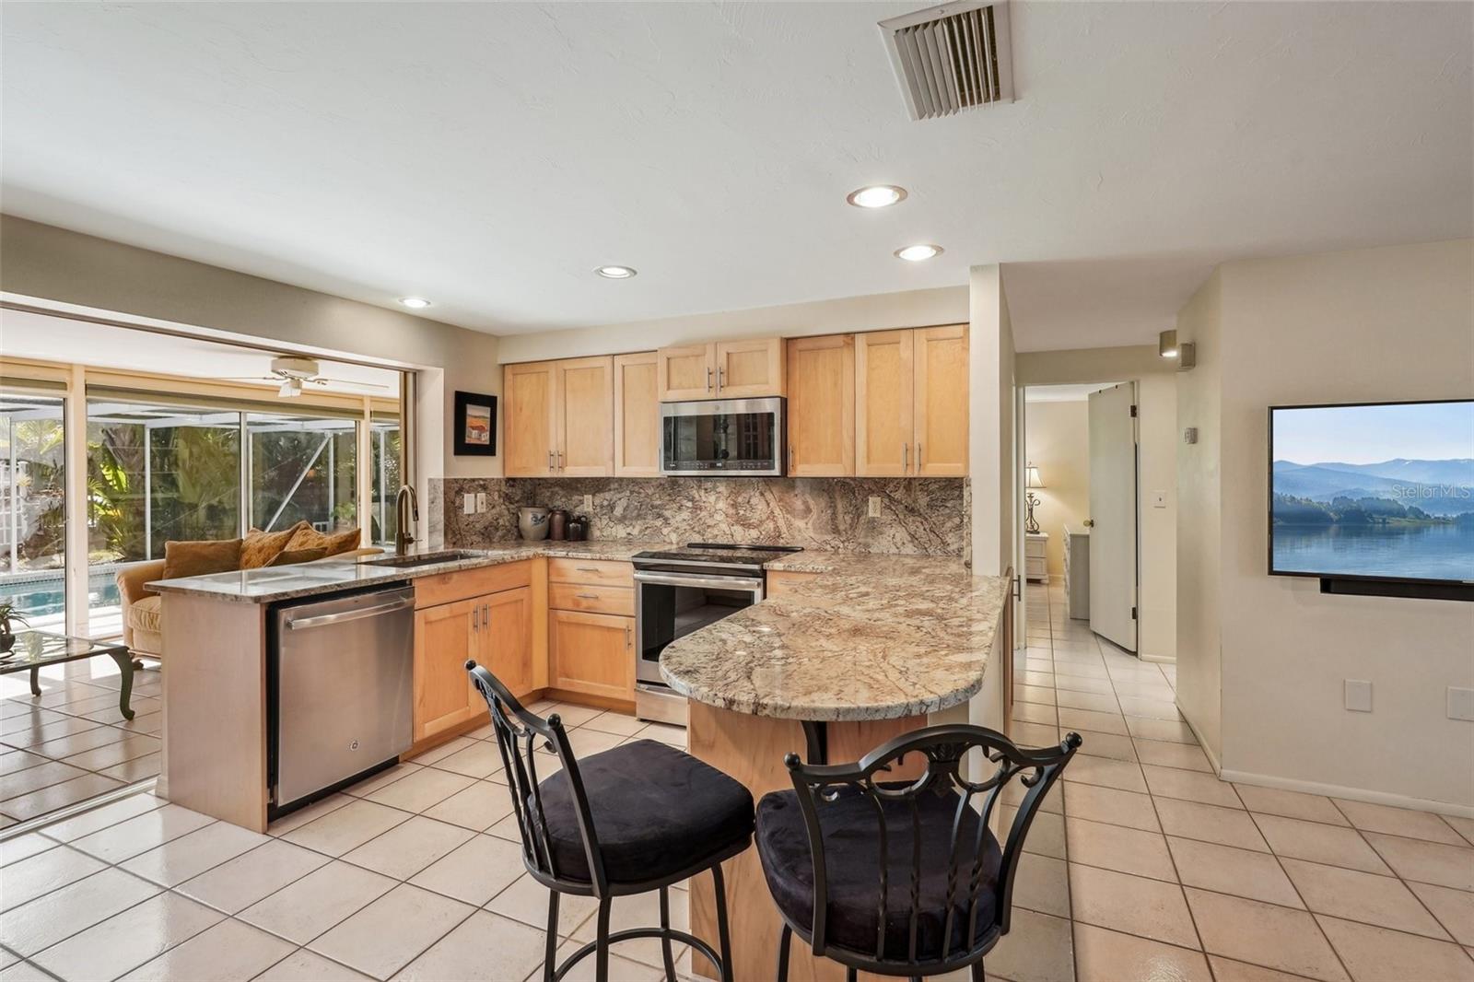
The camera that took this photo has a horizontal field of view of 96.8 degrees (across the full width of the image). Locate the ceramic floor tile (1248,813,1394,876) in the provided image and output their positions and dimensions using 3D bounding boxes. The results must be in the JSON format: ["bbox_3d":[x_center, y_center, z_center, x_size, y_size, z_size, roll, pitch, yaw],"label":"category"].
[{"bbox_3d":[2.139,1.299,2.415,0.330,0.010,0.330,0,1,24],"label":"ceramic floor tile"}]

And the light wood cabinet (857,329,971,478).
[{"bbox_3d":[0.970,-0.456,3.506,0.600,0.765,0.325,0,1,24],"label":"light wood cabinet"}]

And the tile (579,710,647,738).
[{"bbox_3d":[-0.655,1.293,3.660,0.331,0.010,0.331,0,1,23],"label":"tile"}]

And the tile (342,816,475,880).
[{"bbox_3d":[-1.223,1.333,2.460,0.331,0.012,0.331,0,1,24],"label":"tile"}]

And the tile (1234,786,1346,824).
[{"bbox_3d":[2.266,1.293,2.698,0.330,0.010,0.295,0,1,24],"label":"tile"}]

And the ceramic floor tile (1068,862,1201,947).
[{"bbox_3d":[1.258,1.320,2.097,0.331,0.010,0.331,0,1,25],"label":"ceramic floor tile"}]

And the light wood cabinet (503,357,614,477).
[{"bbox_3d":[-1.124,-0.473,4.455,0.900,0.770,0.325,0,1,24],"label":"light wood cabinet"}]

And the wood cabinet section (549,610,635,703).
[{"bbox_3d":[-0.735,0.938,4.006,0.600,0.475,0.520,0,1,24],"label":"wood cabinet section"}]

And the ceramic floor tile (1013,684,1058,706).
[{"bbox_3d":[1.827,1.287,4.131,0.331,0.012,0.331,0,1,24],"label":"ceramic floor tile"}]

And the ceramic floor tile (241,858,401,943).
[{"bbox_3d":[-1.332,1.312,2.099,0.330,0.010,0.330,0,1,24],"label":"ceramic floor tile"}]

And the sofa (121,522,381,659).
[{"bbox_3d":[-3.501,0.816,4.745,1.600,0.880,0.950,0,1,24],"label":"sofa"}]

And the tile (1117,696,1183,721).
[{"bbox_3d":[2.433,1.282,3.851,0.305,0.010,0.331,0,1,25],"label":"tile"}]

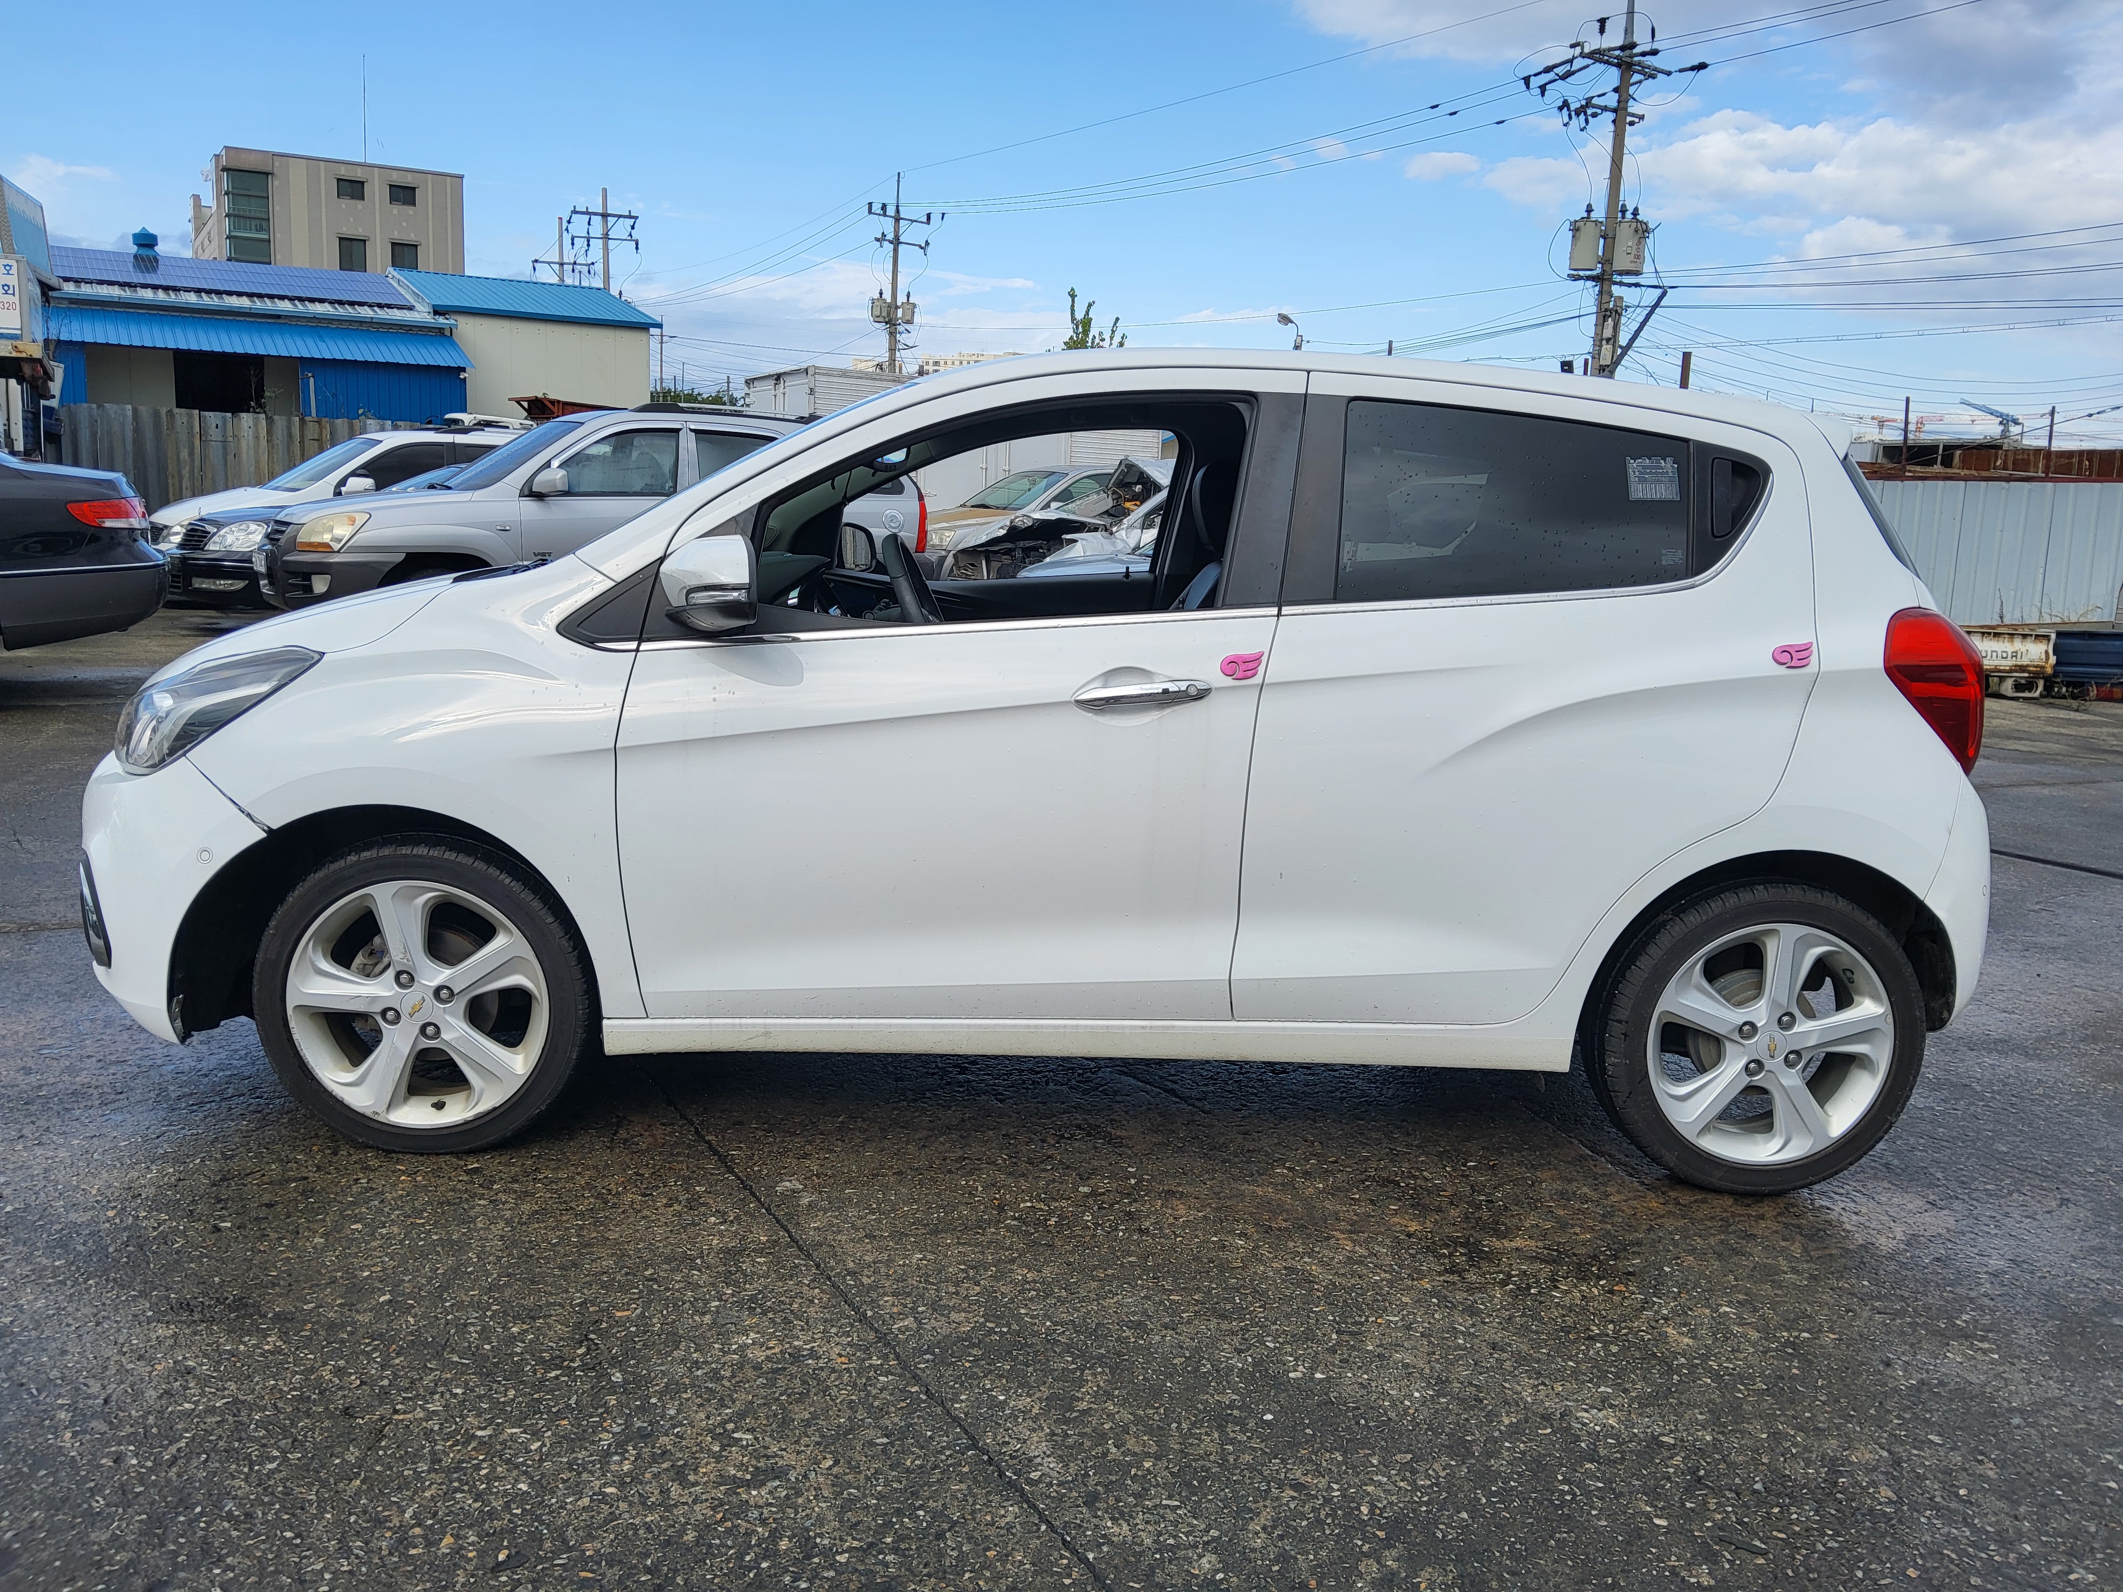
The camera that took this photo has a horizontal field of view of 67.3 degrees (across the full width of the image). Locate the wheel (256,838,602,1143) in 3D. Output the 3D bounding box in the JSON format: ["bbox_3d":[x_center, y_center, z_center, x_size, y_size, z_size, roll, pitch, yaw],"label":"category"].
[{"bbox_3d":[-1.115,0.345,2.847,0.580,0.580,0.200,2,10,-2],"label":"wheel"}]

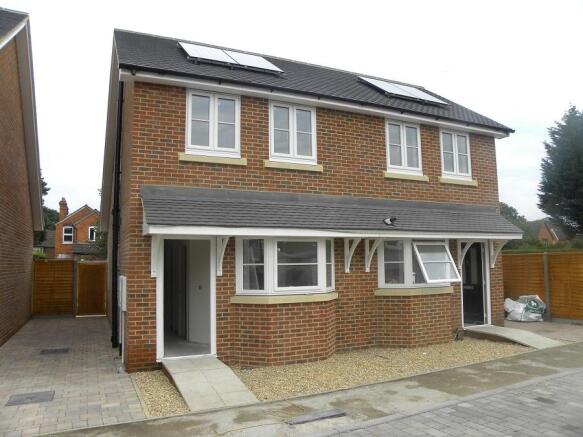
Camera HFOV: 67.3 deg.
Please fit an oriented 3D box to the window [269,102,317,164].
[{"bbox_3d":[0.039,-1.688,8.738,1.046,1.195,0.100,2,-5,-26],"label":"window"}]

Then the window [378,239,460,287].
[{"bbox_3d":[2.954,0.971,9.430,2.090,1.050,0.820,2,-5,-26],"label":"window"}]

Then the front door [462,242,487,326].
[{"bbox_3d":[4.437,1.590,10.652,0.920,2.040,0.100,2,-5,-26],"label":"front door"}]

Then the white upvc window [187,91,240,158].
[{"bbox_3d":[-1.406,-1.738,8.024,1.029,1.195,0.100,2,-5,-26],"label":"white upvc window"}]

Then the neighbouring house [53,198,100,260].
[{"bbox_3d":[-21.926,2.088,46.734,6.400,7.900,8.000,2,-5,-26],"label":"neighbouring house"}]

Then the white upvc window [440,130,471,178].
[{"bbox_3d":[4.036,-1.550,10.716,1.029,1.195,0.100,2,-5,-26],"label":"white upvc window"}]

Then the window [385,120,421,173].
[{"bbox_3d":[2.591,-1.600,10.001,1.046,1.195,0.100,2,-5,-26],"label":"window"}]

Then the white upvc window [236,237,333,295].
[{"bbox_3d":[0.036,0.891,8.226,2.090,1.040,0.500,2,-5,-26],"label":"white upvc window"}]

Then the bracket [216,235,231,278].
[{"bbox_3d":[-1.159,0.660,7.589,0.100,0.710,0.540,2,-5,-26],"label":"bracket"}]

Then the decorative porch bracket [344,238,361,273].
[{"bbox_3d":[1.260,0.743,8.786,0.100,0.710,0.540,2,-5,-26],"label":"decorative porch bracket"}]

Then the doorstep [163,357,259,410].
[{"bbox_3d":[-1.270,2.435,6.606,0.920,0.200,1.930,2,-5,-26],"label":"doorstep"}]

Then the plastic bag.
[{"bbox_3d":[6.749,2.582,12.747,1.080,0.720,0.800,-2,-5,18],"label":"plastic bag"}]

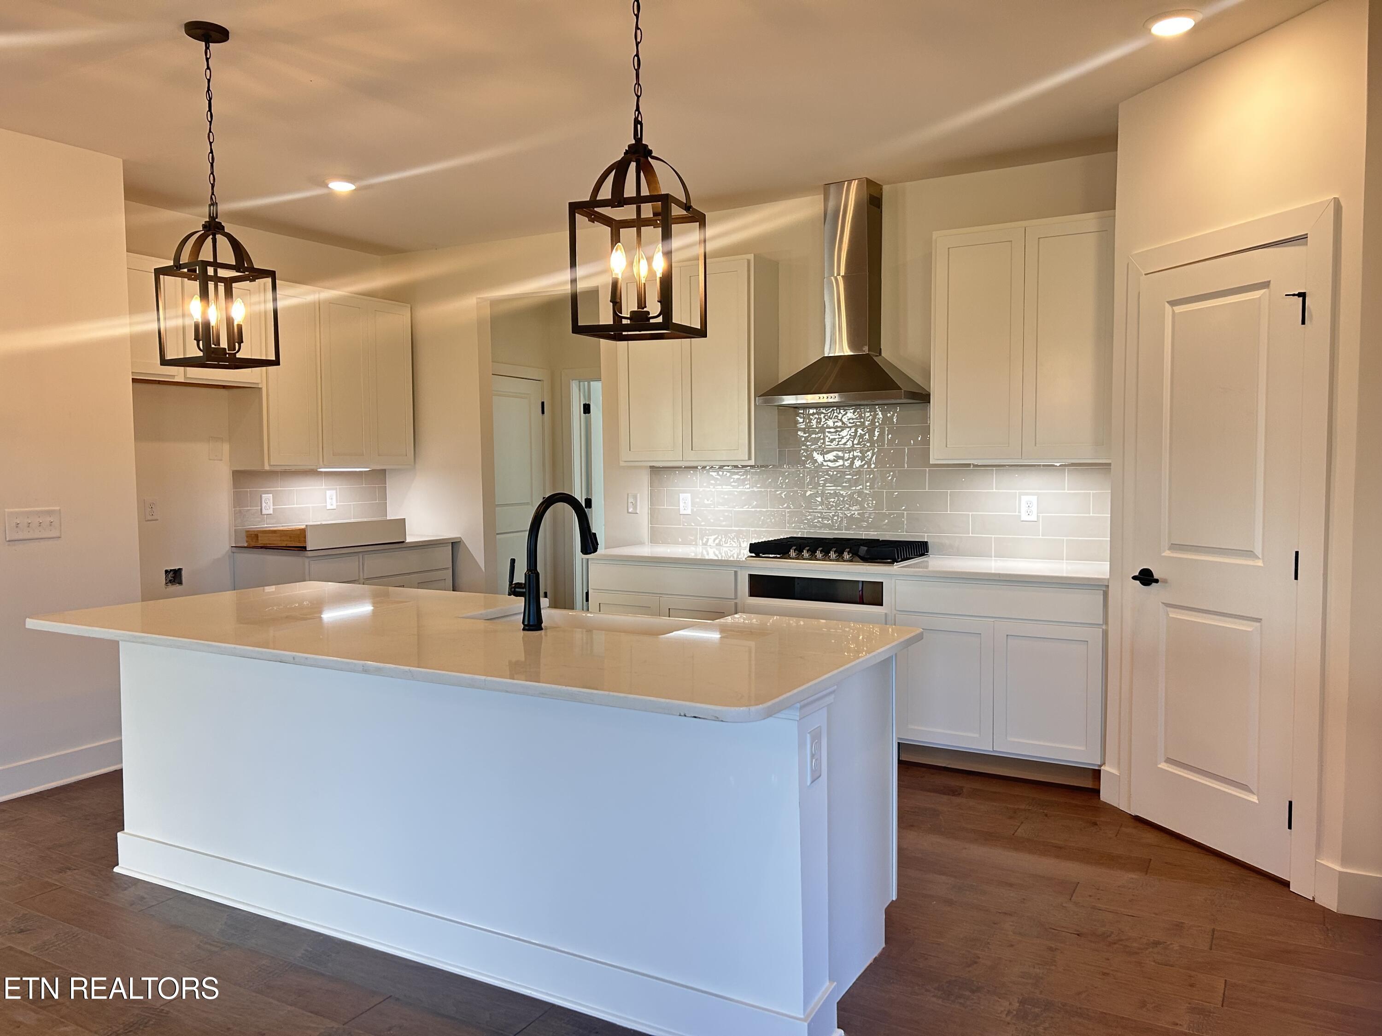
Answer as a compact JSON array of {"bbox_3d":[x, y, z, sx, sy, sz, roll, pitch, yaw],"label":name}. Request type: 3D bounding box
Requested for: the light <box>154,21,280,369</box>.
[{"bbox_3d":[-1.522,-1.018,3.315,0.257,1.053,0.257,2,4,34],"label":"light"}]

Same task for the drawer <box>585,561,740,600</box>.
[{"bbox_3d":[-0.037,0.302,5.390,0.842,0.142,0.450,1,4,30],"label":"drawer"}]

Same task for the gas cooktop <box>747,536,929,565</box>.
[{"bbox_3d":[0.719,0.164,5.087,0.771,0.084,0.555,1,4,30],"label":"gas cooktop"}]

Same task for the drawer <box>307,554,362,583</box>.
[{"bbox_3d":[-2.197,0.294,5.956,0.455,0.144,0.348,1,4,30],"label":"drawer"}]

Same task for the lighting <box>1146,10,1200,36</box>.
[{"bbox_3d":[1.526,-1.565,3.290,0.190,0.030,0.190,1,4,30],"label":"lighting"}]

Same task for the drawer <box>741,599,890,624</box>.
[{"bbox_3d":[0.675,0.534,4.998,0.705,0.270,0.450,1,4,30],"label":"drawer"}]

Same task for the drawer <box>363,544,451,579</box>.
[{"bbox_3d":[-1.919,0.262,6.473,0.452,0.154,0.734,1,4,29],"label":"drawer"}]

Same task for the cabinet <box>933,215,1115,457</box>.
[{"bbox_3d":[1.540,-0.784,4.746,0.817,1.071,0.318,1,4,30],"label":"cabinet"}]

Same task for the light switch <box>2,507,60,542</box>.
[{"bbox_3d":[-2.767,0.026,4.383,0.014,0.133,0.222,1,4,29],"label":"light switch"}]

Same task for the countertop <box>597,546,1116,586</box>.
[{"bbox_3d":[0.715,0.216,5.072,2.550,0.032,0.670,1,4,30],"label":"countertop"}]

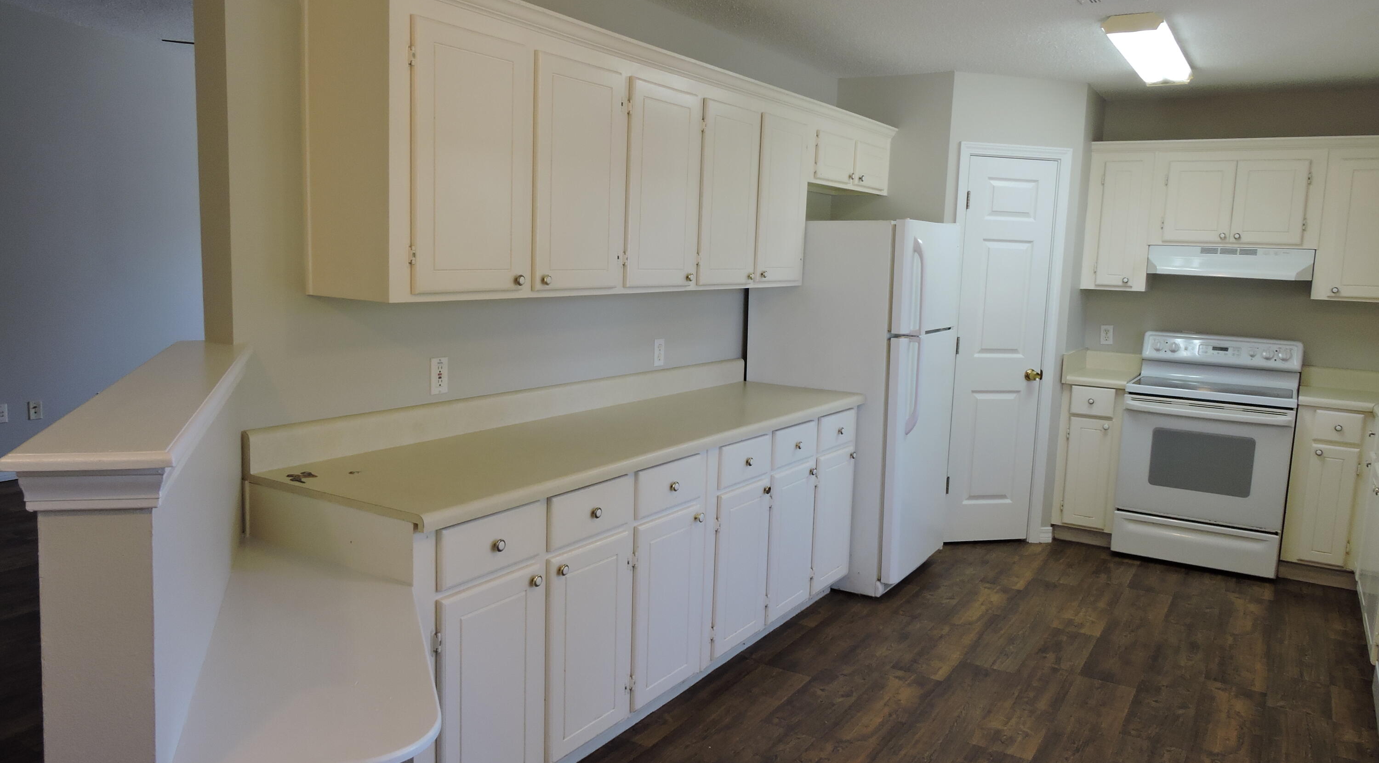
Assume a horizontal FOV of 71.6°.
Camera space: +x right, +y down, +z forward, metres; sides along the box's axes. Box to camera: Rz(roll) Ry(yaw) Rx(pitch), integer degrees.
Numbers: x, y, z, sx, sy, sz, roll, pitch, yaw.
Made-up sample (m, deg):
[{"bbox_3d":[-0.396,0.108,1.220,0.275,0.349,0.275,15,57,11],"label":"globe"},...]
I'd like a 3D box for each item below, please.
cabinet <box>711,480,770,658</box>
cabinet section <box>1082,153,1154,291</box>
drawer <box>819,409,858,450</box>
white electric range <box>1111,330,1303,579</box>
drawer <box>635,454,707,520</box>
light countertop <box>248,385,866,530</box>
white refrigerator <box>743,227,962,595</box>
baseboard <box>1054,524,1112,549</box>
[{"bbox_3d":[0.187,0.652,3.361,0.028,0.572,0.335,7,9,32],"label":"cabinet"},{"bbox_3d":[2.440,-0.892,5.386,0.331,0.753,0.310,7,9,33],"label":"cabinet section"},{"bbox_3d":[0.610,0.204,3.945,0.028,0.150,0.310,7,9,32],"label":"drawer"},{"bbox_3d":[2.724,0.348,5.032,0.757,1.160,0.690,7,9,32],"label":"white electric range"},{"bbox_3d":[-0.059,0.318,2.910,0.028,0.147,0.325,7,9,32],"label":"drawer"},{"bbox_3d":[-0.156,0.161,3.288,0.645,0.042,2.540,7,9,32],"label":"light countertop"},{"bbox_3d":[0.798,0.079,4.653,0.775,1.670,0.710,7,9,32],"label":"white refrigerator"},{"bbox_3d":[2.150,0.845,5.234,0.300,0.085,0.020,7,9,32],"label":"baseboard"}]

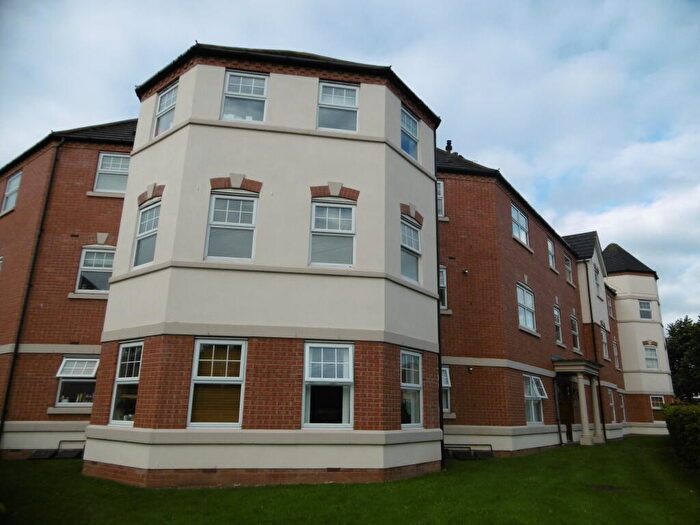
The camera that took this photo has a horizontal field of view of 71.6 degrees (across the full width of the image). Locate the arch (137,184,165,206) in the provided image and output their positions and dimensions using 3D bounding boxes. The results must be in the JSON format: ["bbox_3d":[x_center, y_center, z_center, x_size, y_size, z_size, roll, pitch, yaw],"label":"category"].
[{"bbox_3d":[-3.949,-1.387,9.744,1.039,0.401,0.100,-12,-20,37],"label":"arch"}]

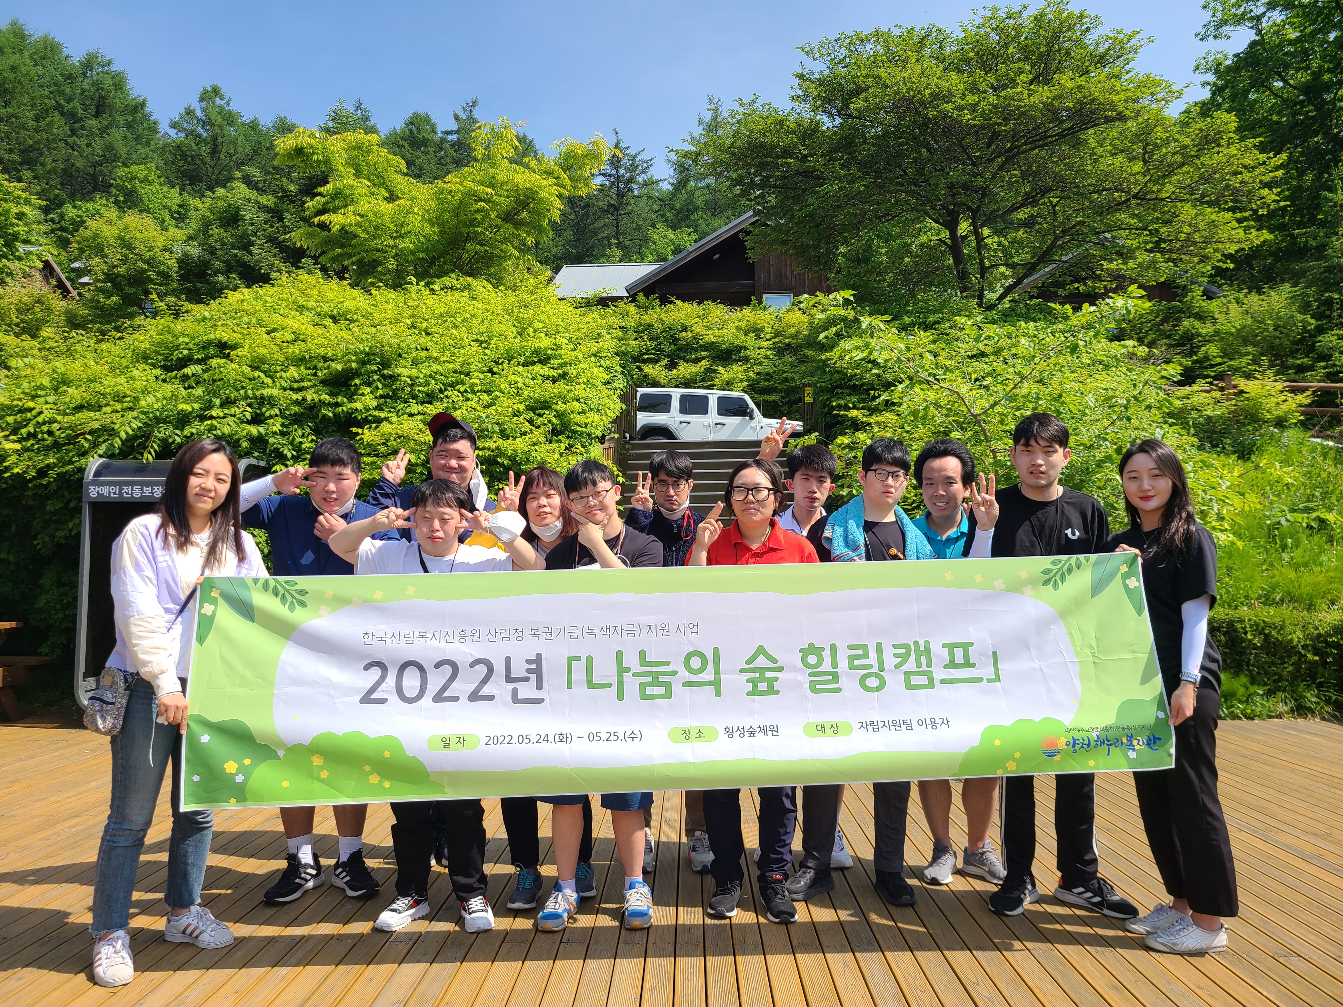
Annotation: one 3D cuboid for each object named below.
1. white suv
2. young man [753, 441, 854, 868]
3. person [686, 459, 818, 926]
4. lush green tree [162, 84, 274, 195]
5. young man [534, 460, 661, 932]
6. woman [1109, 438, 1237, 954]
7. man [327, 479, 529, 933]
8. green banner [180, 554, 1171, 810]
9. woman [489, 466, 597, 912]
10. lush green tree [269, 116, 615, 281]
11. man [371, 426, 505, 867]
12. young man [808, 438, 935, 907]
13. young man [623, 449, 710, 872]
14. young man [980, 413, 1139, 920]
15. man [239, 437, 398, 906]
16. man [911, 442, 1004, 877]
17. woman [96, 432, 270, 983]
[{"bbox_3d":[0.868,-1.511,23.223,4.800,1.860,1.890,1,-4,-13],"label":"white suv"},{"bbox_3d":[0.550,0.618,4.361,0.480,1.758,0.350,0,-3,0],"label":"young man"},{"bbox_3d":[0.287,0.648,3.606,0.490,1.620,0.420,0,-3,2],"label":"person"},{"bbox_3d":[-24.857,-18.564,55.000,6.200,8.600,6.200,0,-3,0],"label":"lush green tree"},{"bbox_3d":[-0.260,0.650,3.618,0.480,1.605,0.380,0,-3,3],"label":"young man"},{"bbox_3d":[1.650,0.611,3.369,0.410,1.655,0.450,2,-4,-32],"label":"woman"},{"bbox_3d":[-0.860,0.685,3.605,0.680,1.535,0.400,0,-3,-5],"label":"man"},{"bbox_3d":[0.062,0.525,3.120,3.000,0.700,0.090,-1,-13,-4],"label":"green banner"},{"bbox_3d":[-0.480,0.665,3.877,0.460,1.607,0.370,0,-3,0],"label":"woman"},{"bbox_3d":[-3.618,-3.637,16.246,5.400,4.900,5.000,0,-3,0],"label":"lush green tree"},{"bbox_3d":[-0.982,0.562,4.262,0.570,1.860,0.400,1,-3,-7],"label":"man"},{"bbox_3d":[0.770,0.610,3.890,0.500,1.719,0.350,0,-3,0],"label":"young man"},{"bbox_3d":[0.002,0.629,4.227,0.460,1.730,0.380,0,-3,0],"label":"young man"},{"bbox_3d":[1.418,0.568,3.700,0.570,1.800,0.420,0,-3,11],"label":"young man"},{"bbox_3d":[-1.327,0.600,3.791,0.580,1.725,0.420,1,-3,-10],"label":"man"},{"bbox_3d":[1.126,0.615,4.061,0.470,1.745,0.360,0,-3,8],"label":"man"},{"bbox_3d":[-1.600,0.611,3.229,0.540,1.637,0.470,3,-5,-42],"label":"woman"}]

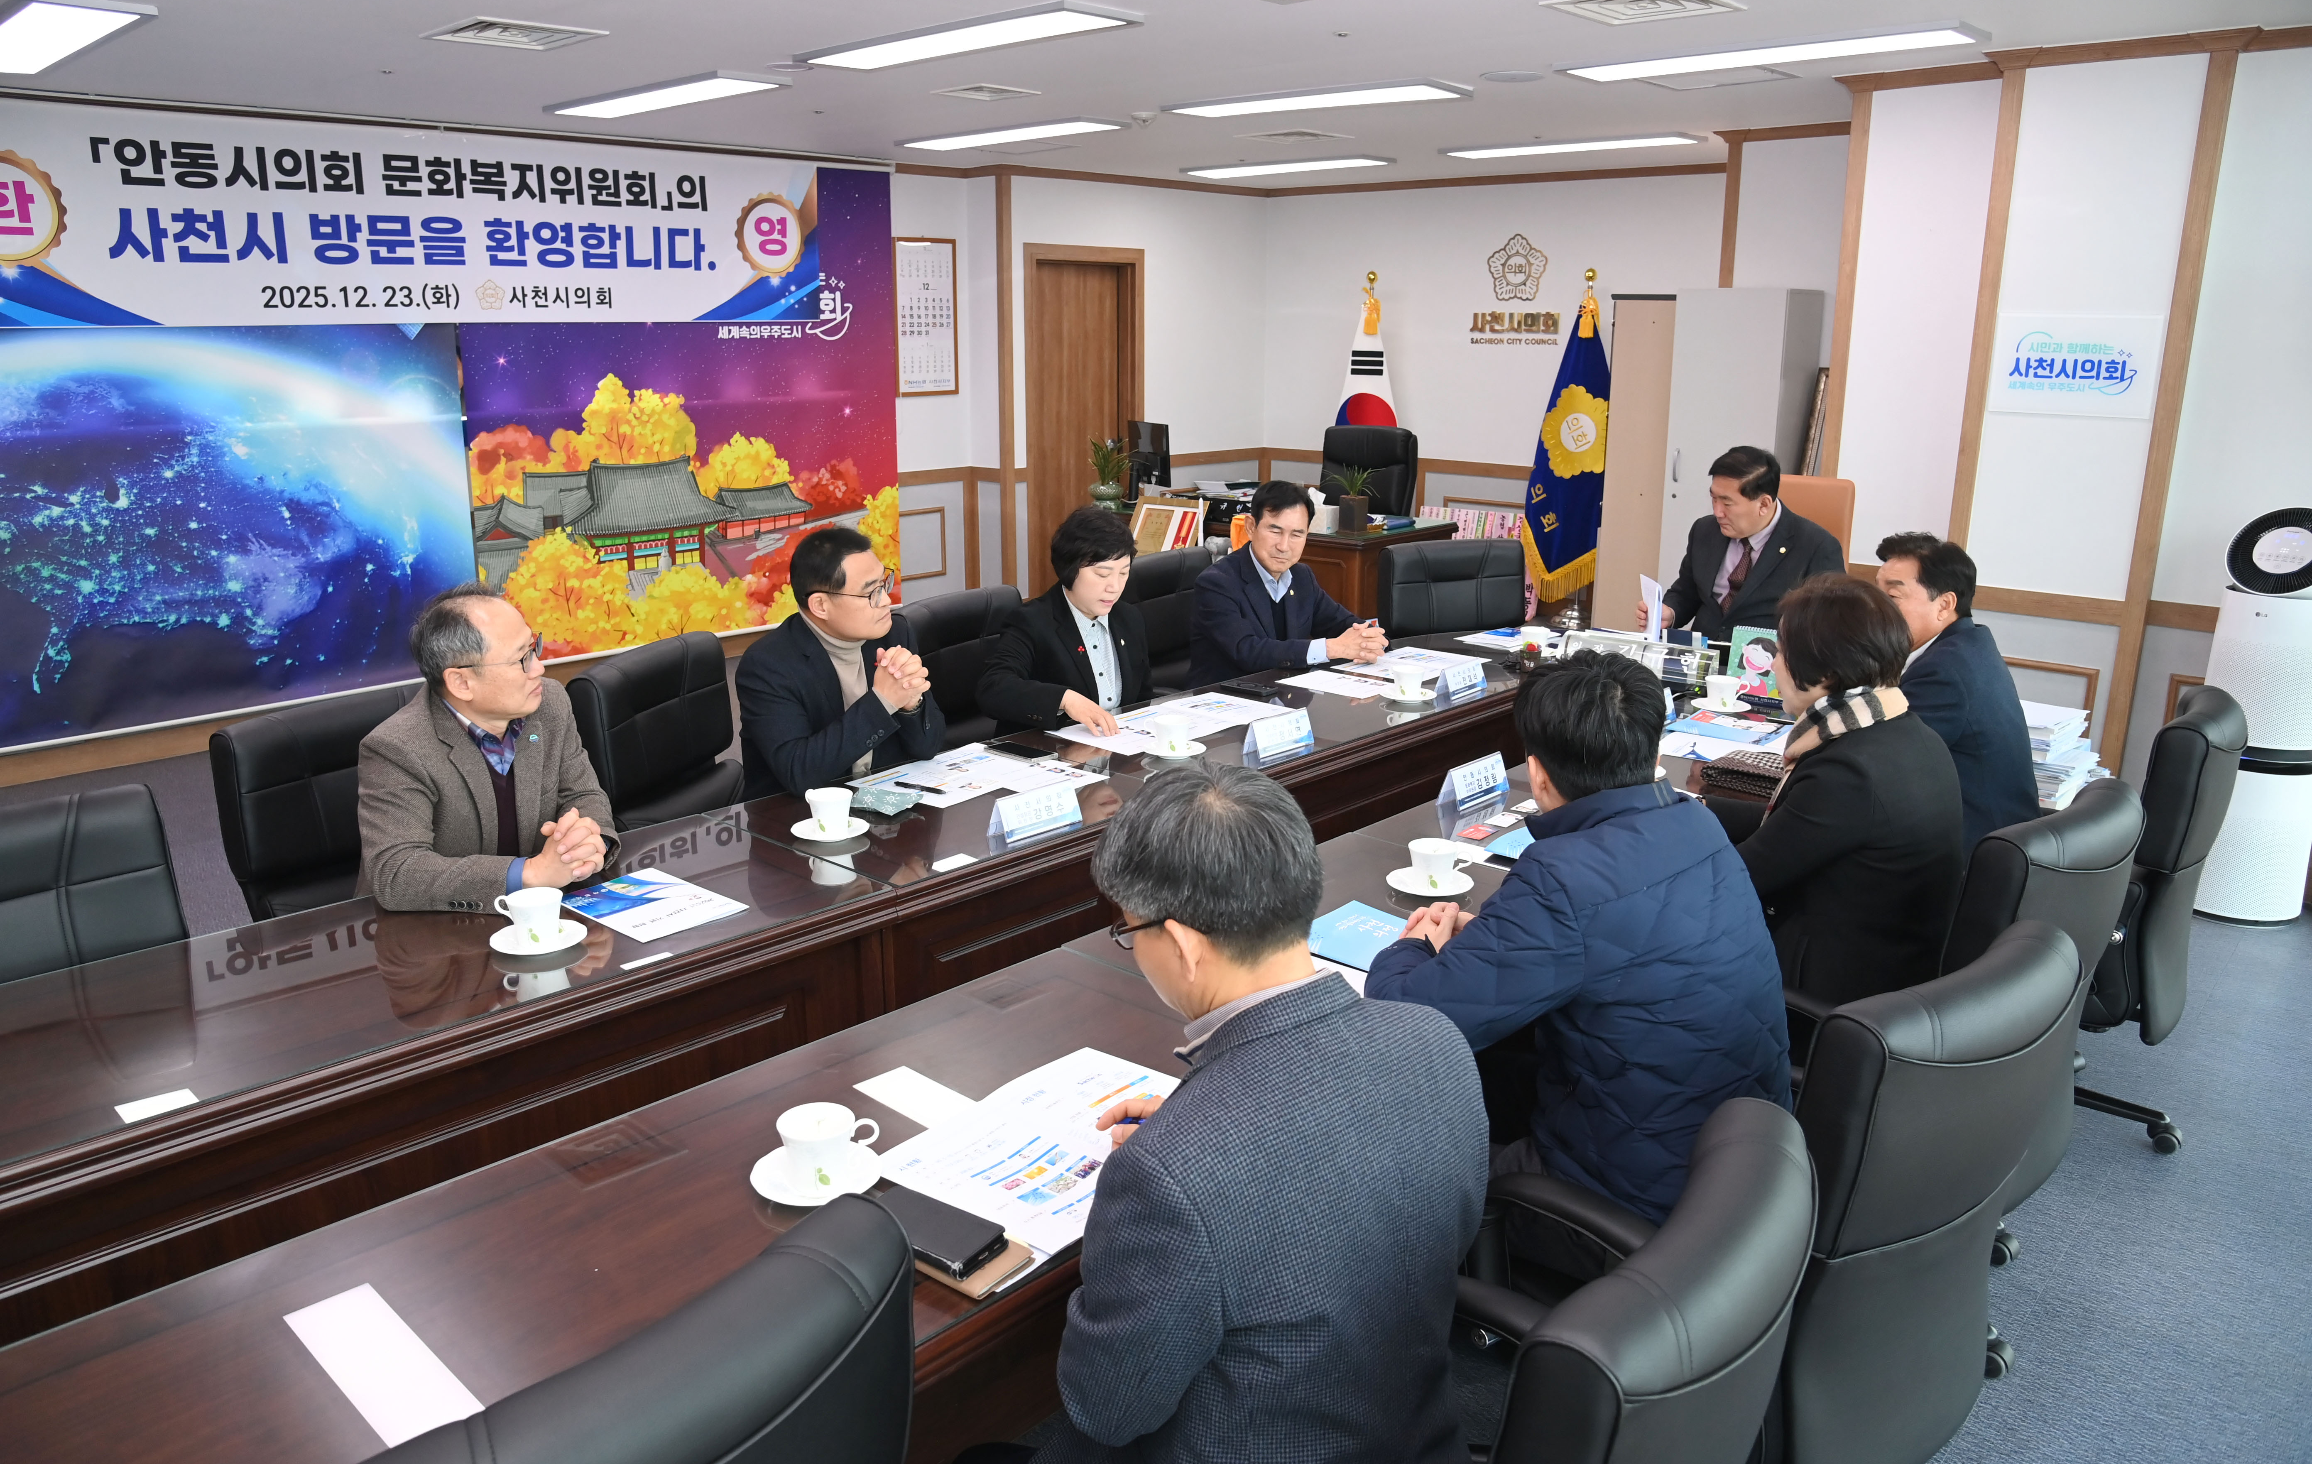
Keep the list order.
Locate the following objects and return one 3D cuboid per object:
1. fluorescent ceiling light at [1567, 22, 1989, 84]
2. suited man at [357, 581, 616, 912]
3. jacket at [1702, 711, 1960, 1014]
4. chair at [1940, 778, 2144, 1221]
[{"bbox_3d":[1.875,-2.097,4.782,1.285,0.036,0.310,14,20,42],"label":"fluorescent ceiling light"},{"bbox_3d":[-1.337,0.351,3.099,0.760,1.280,0.560,12,19,36],"label":"suited man"},{"bbox_3d":[1.219,0.257,2.815,0.500,0.620,0.500,13,20,40],"label":"jacket"},{"bbox_3d":[1.350,0.575,2.805,0.610,1.020,0.650,-12,20,-39],"label":"chair"}]

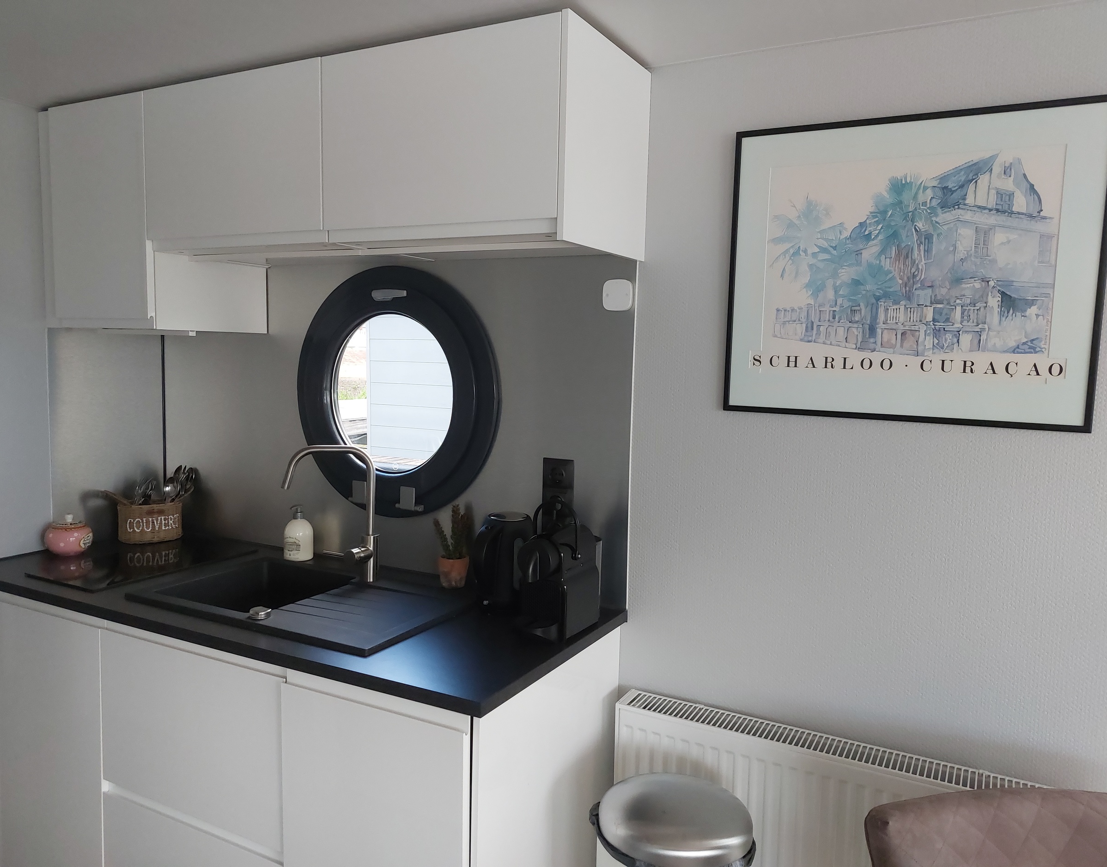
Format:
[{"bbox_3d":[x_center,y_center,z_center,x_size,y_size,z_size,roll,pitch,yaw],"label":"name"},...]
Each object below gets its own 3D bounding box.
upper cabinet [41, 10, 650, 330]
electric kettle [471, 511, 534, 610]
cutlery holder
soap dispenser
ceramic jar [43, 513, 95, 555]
[{"bbox_3d":[-0.626,-0.573,2.094,1.675,0.613,0.395,4,6,27],"label":"upper cabinet"},{"bbox_3d":[-0.110,0.314,1.973,0.145,0.222,0.190,7,8,41],"label":"electric kettle"},{"bbox_3d":[-1.285,0.276,2.540,0.180,0.115,0.115,-2,7,-30],"label":"cutlery holder"},{"bbox_3d":[-0.751,0.292,2.357,0.085,0.151,0.083,1,6,0],"label":"soap dispenser"},{"bbox_3d":[-1.426,0.293,2.359,0.122,0.110,0.122,-2,7,-30],"label":"ceramic jar"}]

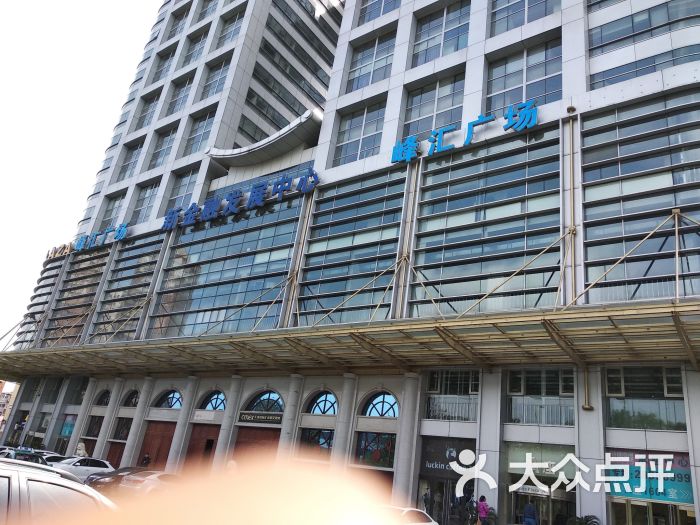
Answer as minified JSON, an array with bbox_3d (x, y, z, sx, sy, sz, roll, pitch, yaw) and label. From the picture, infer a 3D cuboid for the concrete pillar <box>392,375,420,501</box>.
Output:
[{"bbox_3d":[2.748,9.224,26.287,0.800,7.396,0.800,-9,-29,35],"label":"concrete pillar"}]

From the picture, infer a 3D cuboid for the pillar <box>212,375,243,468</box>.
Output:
[{"bbox_3d":[-8.107,10.964,34.101,0.800,7.396,0.800,-9,-29,35],"label":"pillar"}]

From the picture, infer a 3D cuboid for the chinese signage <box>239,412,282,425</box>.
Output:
[{"bbox_3d":[-5.591,9.867,33.244,4.300,0.660,0.120,-9,-29,36],"label":"chinese signage"}]

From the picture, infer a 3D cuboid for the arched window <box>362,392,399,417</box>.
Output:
[{"bbox_3d":[1.867,7.831,28.957,2.760,1.368,0.200,-9,-29,35],"label":"arched window"}]

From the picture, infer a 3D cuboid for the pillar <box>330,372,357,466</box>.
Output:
[{"bbox_3d":[-0.497,9.744,28.623,0.800,7.396,0.800,-9,-29,35],"label":"pillar"}]

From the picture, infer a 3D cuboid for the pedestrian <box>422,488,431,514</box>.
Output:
[{"bbox_3d":[3.545,11.428,24.455,0.500,1.670,0.360,14,-24,-13],"label":"pedestrian"}]

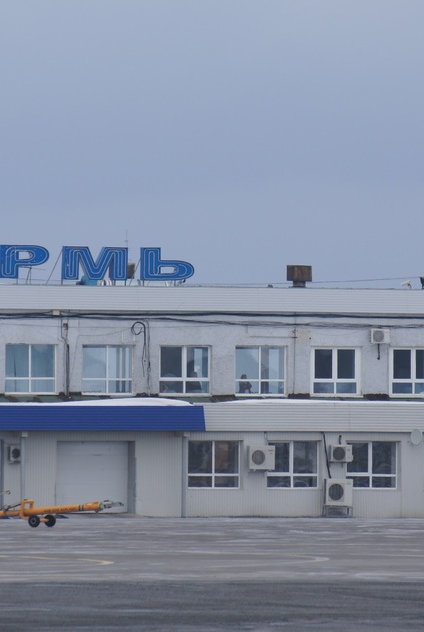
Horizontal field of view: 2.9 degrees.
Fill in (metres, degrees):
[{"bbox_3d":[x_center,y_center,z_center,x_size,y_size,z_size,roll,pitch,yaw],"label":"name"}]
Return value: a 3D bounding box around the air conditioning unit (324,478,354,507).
[{"bbox_3d":[4.483,6.246,293.937,0.970,0.950,0.350,1,-1,-21],"label":"air conditioning unit"}]

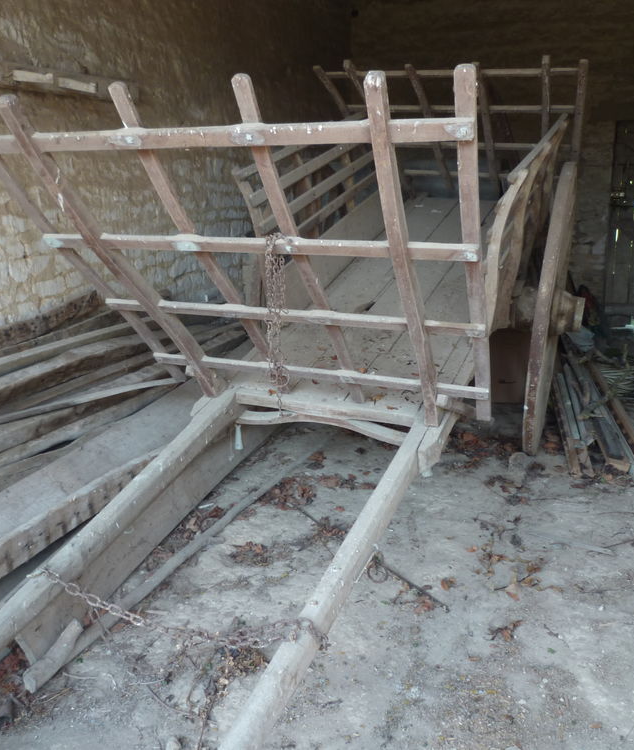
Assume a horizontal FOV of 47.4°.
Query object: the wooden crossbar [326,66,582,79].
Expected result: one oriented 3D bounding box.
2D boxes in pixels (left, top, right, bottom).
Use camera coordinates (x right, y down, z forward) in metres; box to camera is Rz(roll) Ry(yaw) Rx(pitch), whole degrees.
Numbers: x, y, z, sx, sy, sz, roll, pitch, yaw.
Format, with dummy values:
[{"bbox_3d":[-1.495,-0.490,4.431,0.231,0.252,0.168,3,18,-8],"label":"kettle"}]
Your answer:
[{"bbox_3d":[0.816,-1.944,4.647,1.681,0.046,0.030,9,18,22],"label":"wooden crossbar"}]

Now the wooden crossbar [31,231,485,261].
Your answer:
[{"bbox_3d":[-0.271,-0.435,2.437,1.626,0.054,0.025,6,59,23],"label":"wooden crossbar"}]

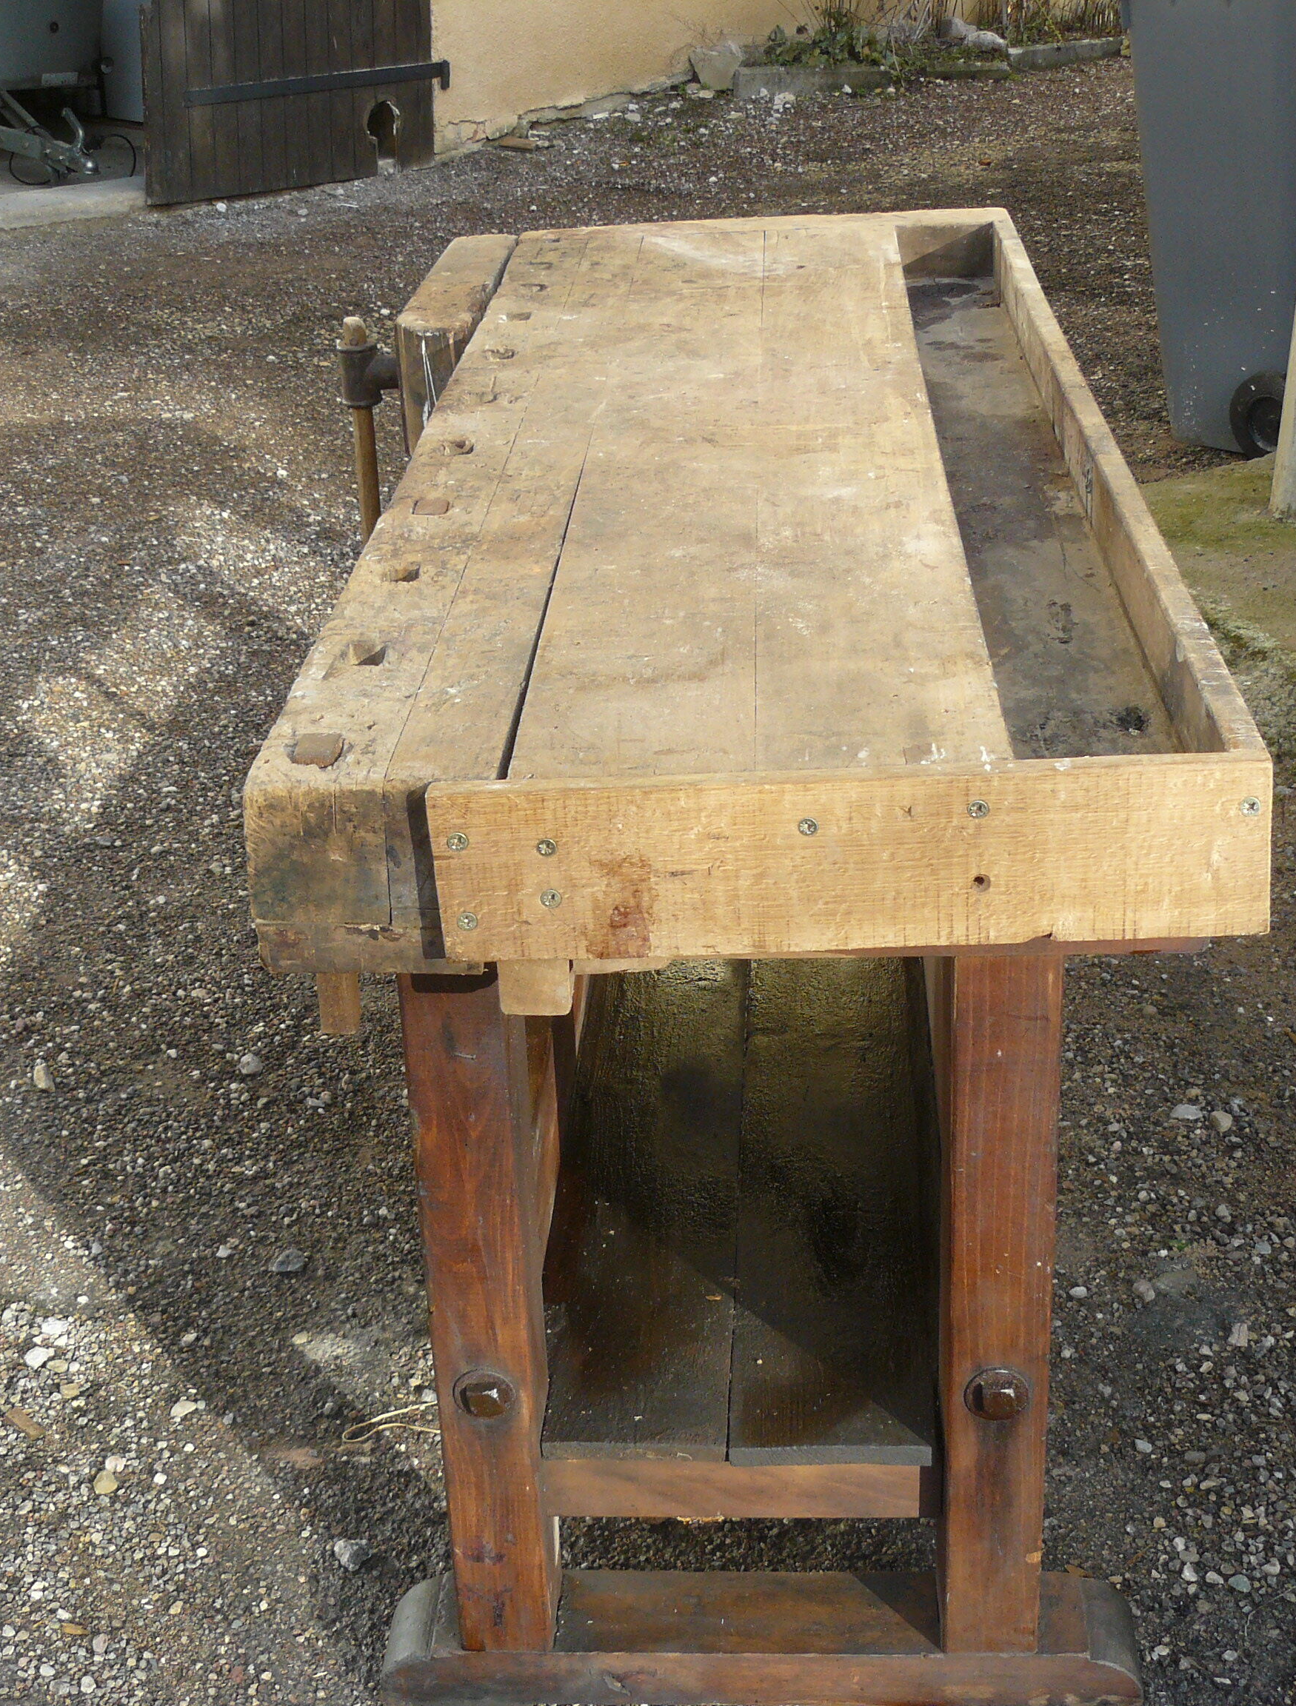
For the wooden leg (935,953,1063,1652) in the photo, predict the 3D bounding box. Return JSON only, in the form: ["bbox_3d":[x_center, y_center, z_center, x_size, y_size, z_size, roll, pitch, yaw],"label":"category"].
[{"bbox_3d":[0.264,0.334,1.794,0.073,0.632,0.087,-1,25,3],"label":"wooden leg"}]

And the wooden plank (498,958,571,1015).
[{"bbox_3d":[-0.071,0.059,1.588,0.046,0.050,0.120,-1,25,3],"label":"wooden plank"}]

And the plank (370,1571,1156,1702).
[{"bbox_3d":[0.092,0.648,1.954,0.617,0.055,0.090,-1,25,3],"label":"plank"}]

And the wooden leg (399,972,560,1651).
[{"bbox_3d":[-0.123,0.343,1.818,0.070,0.632,0.087,-1,25,3],"label":"wooden leg"}]

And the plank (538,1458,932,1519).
[{"bbox_3d":[0.077,0.493,1.881,0.316,0.056,0.040,-1,25,3],"label":"plank"}]

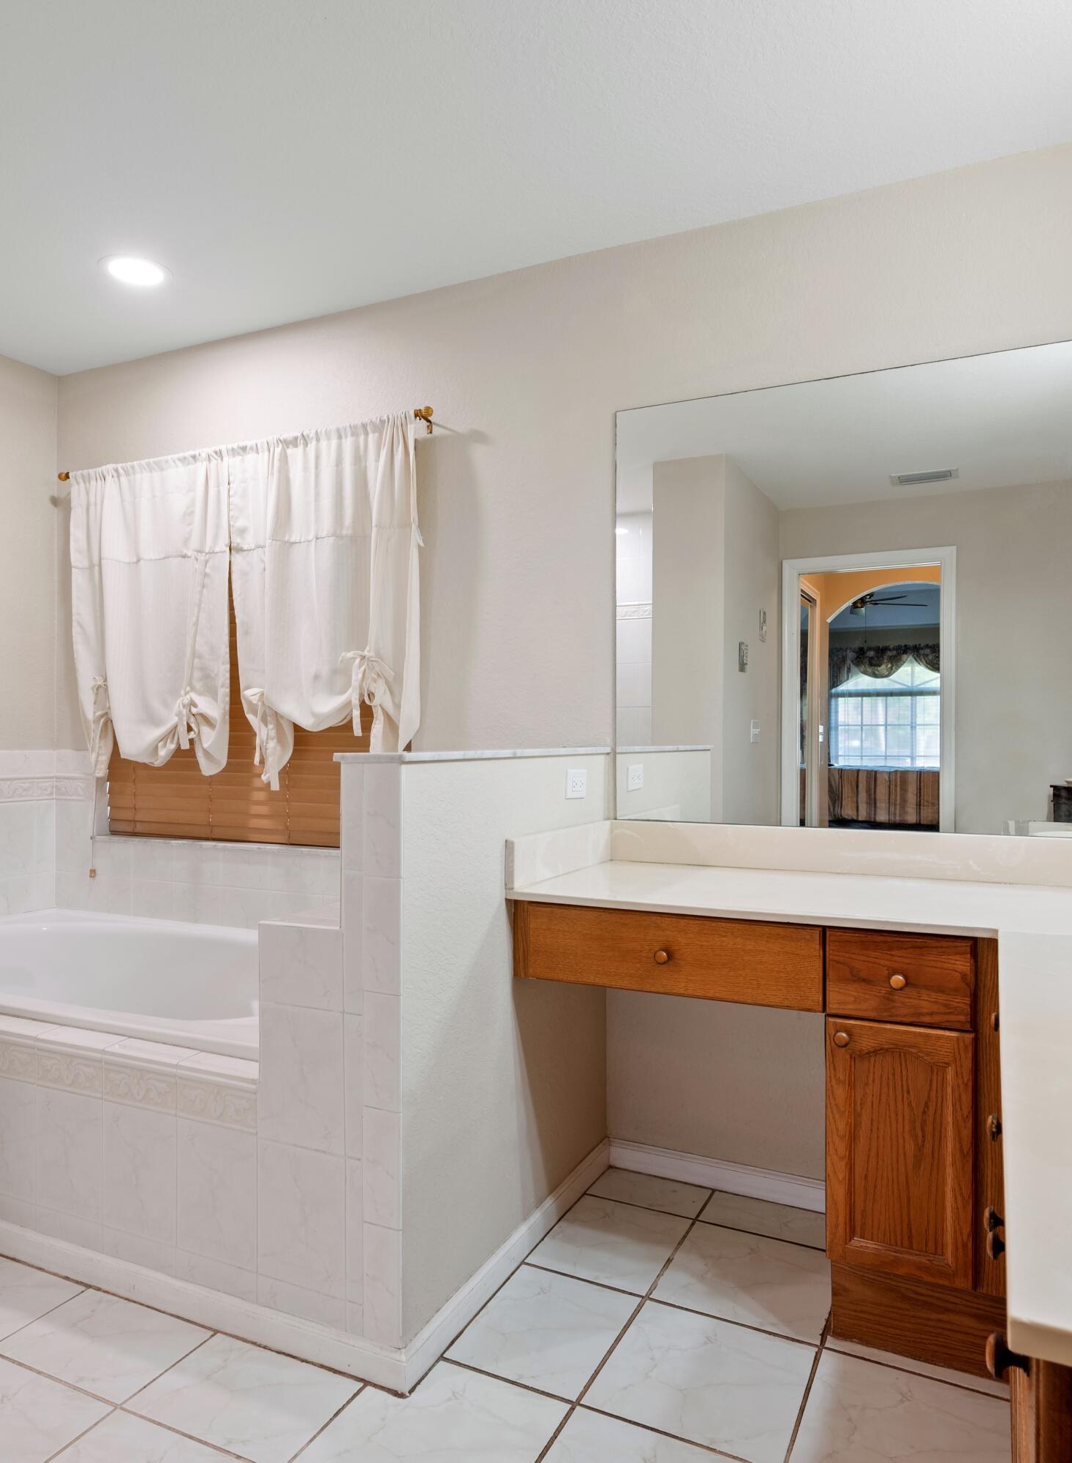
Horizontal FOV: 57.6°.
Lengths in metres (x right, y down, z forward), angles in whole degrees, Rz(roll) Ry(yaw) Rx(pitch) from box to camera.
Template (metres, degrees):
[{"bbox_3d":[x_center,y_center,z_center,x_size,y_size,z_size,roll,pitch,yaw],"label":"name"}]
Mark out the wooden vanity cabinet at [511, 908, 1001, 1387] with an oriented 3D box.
[{"bbox_3d":[0.489,0.740,2.075,0.922,0.778,0.579,0,0,25],"label":"wooden vanity cabinet"}]

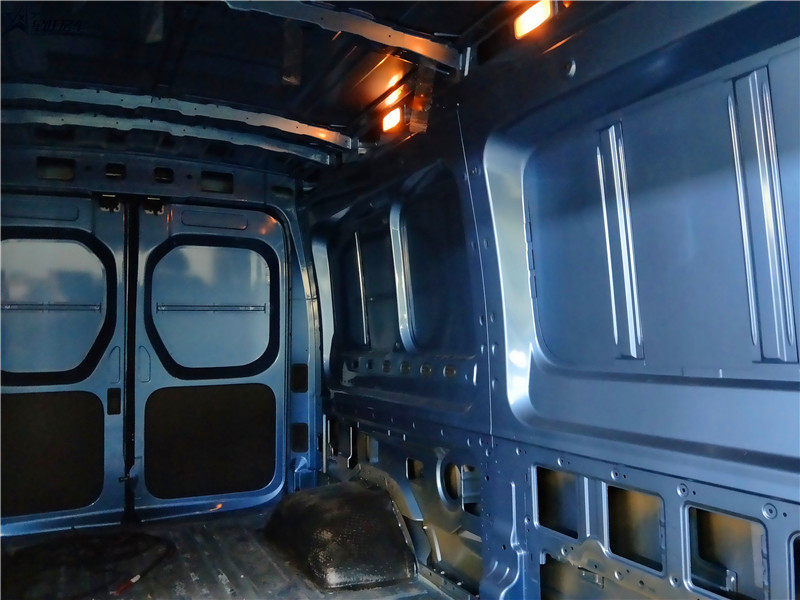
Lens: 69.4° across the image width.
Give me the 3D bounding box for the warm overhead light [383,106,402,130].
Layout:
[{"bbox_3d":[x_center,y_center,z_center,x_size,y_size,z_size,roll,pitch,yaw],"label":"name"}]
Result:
[{"bbox_3d":[-0.026,-0.642,2.052,0.028,0.050,0.120,-4,-1,-29],"label":"warm overhead light"}]

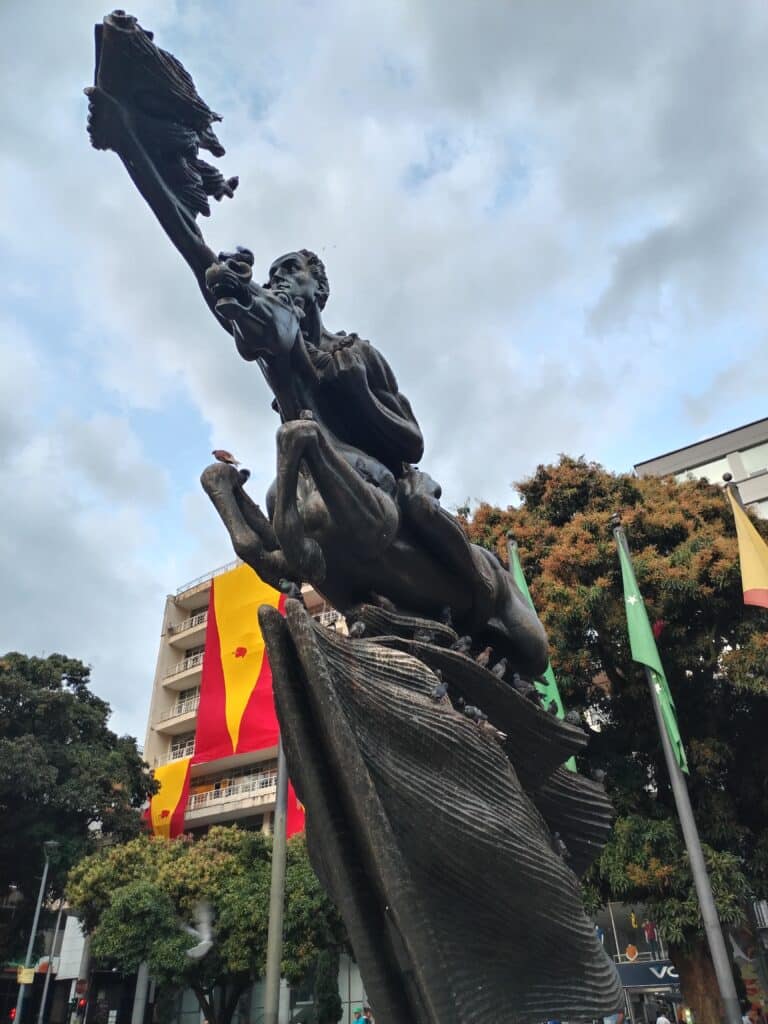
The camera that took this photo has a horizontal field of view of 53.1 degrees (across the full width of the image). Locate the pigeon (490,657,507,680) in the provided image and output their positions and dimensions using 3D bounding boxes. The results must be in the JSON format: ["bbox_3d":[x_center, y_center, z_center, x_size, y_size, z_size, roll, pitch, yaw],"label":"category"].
[{"bbox_3d":[1.208,1.637,8.047,0.130,0.260,0.240,20,-40,-29],"label":"pigeon"}]

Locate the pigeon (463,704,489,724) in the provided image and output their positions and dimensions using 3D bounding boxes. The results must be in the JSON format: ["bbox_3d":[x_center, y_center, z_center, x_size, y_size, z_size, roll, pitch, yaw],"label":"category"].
[{"bbox_3d":[0.855,1.901,7.309,0.290,0.240,0.130,0,-34,-3],"label":"pigeon"}]

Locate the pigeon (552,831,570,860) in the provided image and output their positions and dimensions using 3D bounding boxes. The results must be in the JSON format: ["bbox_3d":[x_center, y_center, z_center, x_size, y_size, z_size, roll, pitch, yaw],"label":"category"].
[{"bbox_3d":[1.761,3.304,7.631,0.250,0.260,0.130,12,-36,-19],"label":"pigeon"}]

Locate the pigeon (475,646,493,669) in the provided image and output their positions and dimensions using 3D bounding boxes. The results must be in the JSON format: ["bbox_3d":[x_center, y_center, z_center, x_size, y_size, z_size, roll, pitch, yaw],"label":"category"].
[{"bbox_3d":[1.047,1.530,8.090,0.130,0.250,0.250,25,-43,-34],"label":"pigeon"}]

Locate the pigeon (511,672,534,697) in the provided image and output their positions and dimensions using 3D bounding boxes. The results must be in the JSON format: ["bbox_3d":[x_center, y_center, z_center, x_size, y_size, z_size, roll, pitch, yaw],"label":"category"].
[{"bbox_3d":[1.446,1.794,7.974,0.270,0.260,0.130,0,-34,-4],"label":"pigeon"}]

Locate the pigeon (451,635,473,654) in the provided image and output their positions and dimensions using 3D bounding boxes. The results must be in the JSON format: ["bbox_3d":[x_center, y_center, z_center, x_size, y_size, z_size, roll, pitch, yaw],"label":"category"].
[{"bbox_3d":[0.820,1.407,8.139,0.260,0.220,0.130,-14,-36,17],"label":"pigeon"}]

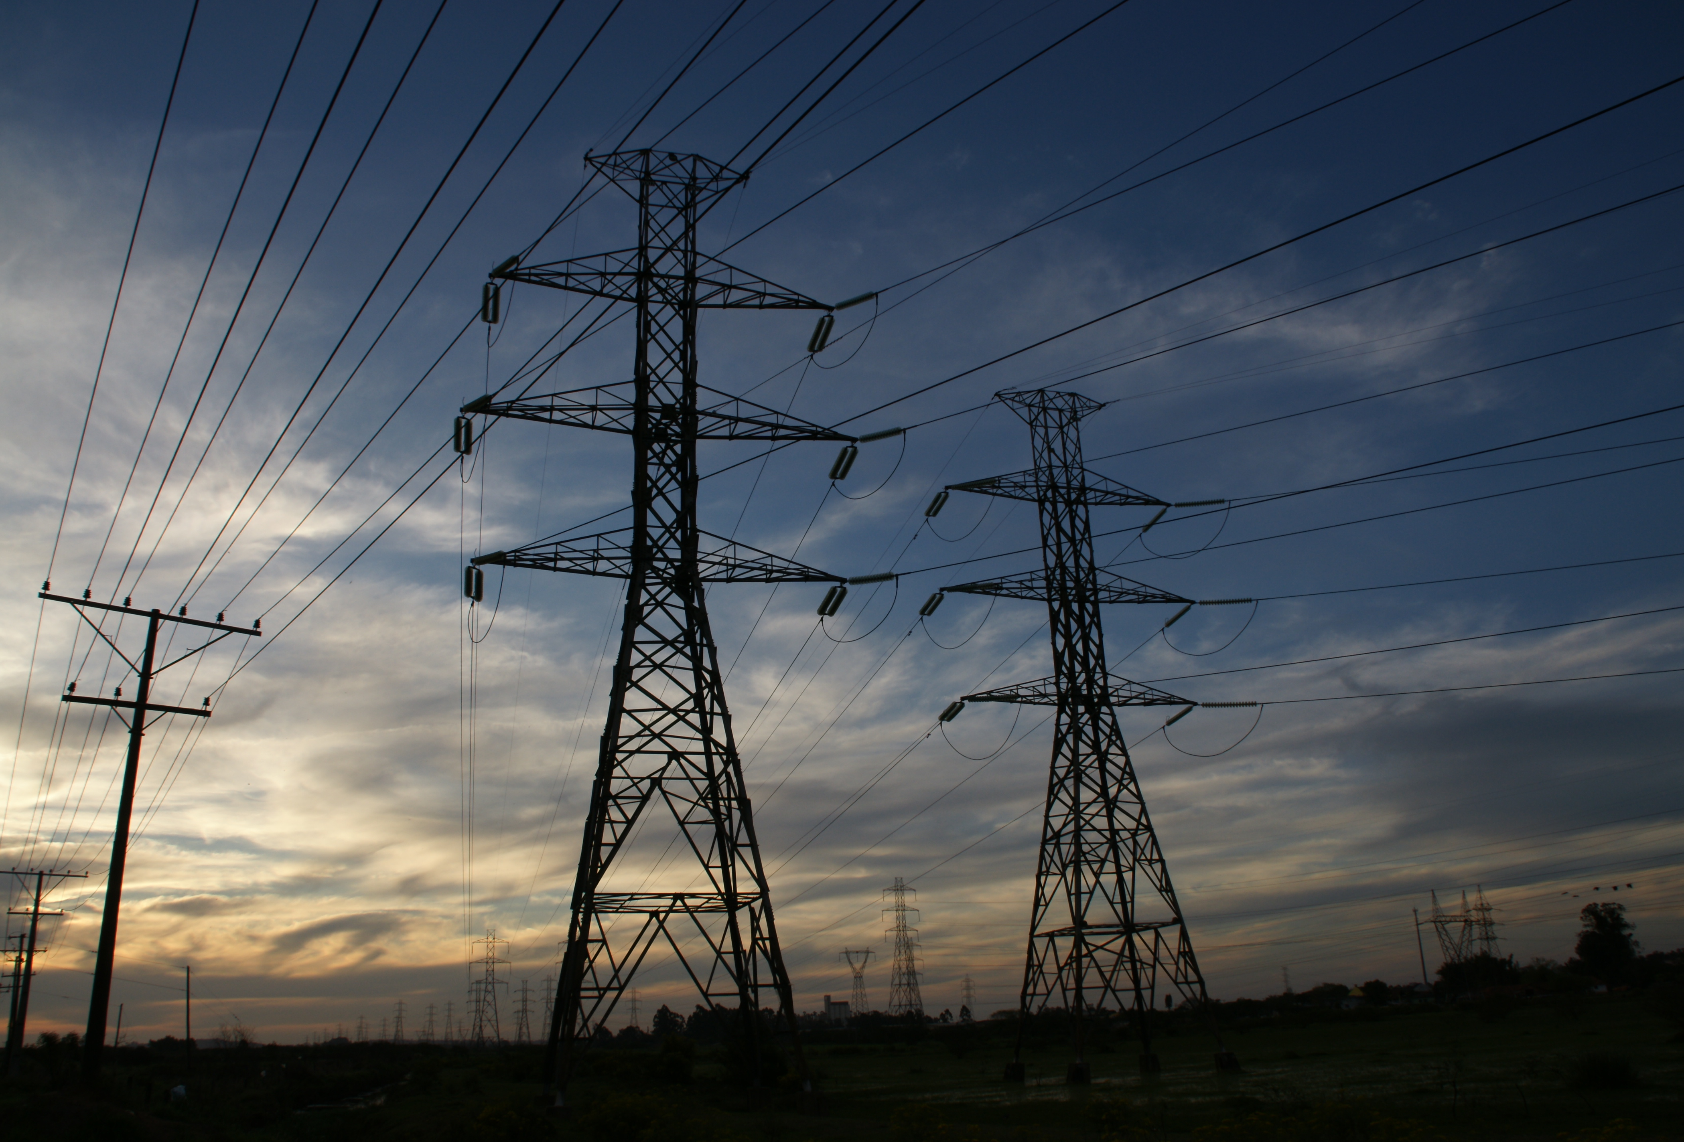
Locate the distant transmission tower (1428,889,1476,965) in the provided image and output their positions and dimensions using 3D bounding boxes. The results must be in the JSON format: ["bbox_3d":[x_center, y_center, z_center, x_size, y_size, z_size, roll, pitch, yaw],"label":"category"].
[{"bbox_3d":[152.755,93.026,319.428,15.500,26.582,5.500,10,-23,-32],"label":"distant transmission tower"}]

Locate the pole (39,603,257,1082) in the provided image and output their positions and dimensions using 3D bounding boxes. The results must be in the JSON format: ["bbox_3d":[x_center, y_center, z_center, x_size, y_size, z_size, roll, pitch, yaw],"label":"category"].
[{"bbox_3d":[-12.682,4.553,22.677,3.980,8.269,0.380,14,-25,-39],"label":"pole"}]

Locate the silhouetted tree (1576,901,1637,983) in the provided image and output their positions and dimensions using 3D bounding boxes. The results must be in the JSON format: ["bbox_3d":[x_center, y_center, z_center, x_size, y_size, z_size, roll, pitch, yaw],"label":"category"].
[{"bbox_3d":[172.675,84.706,289.868,13.500,19.322,12.500,-13,-22,27],"label":"silhouetted tree"}]

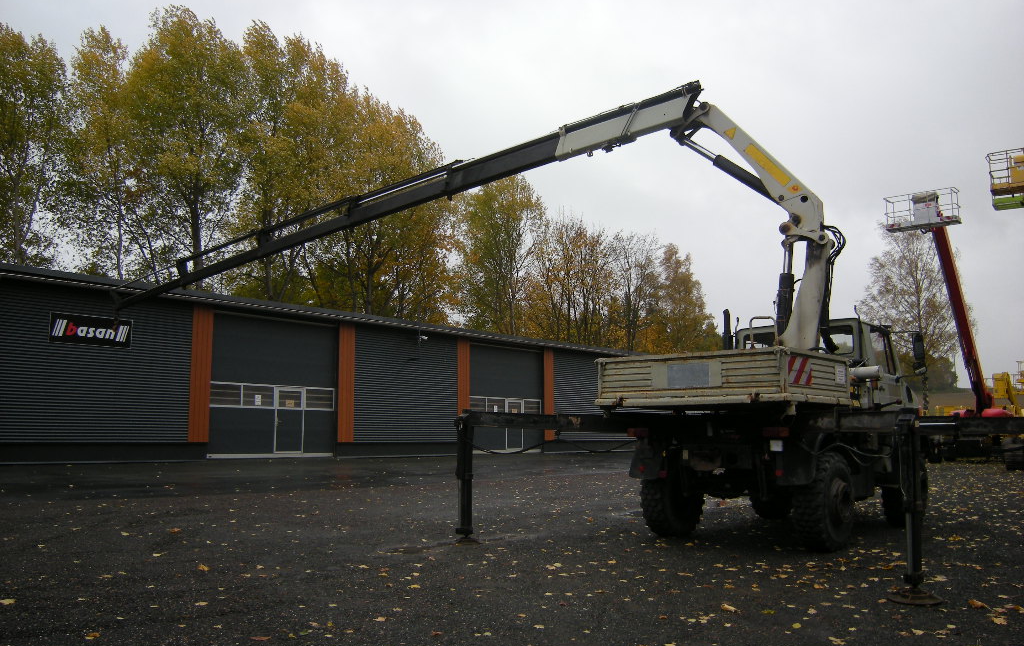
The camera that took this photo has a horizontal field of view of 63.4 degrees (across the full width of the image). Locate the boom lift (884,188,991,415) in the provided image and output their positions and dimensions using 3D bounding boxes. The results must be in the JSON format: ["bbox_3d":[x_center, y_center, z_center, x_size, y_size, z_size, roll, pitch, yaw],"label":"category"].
[{"bbox_3d":[18.559,0.694,34.167,2.600,10.210,12.030,-7,-11,38],"label":"boom lift"}]

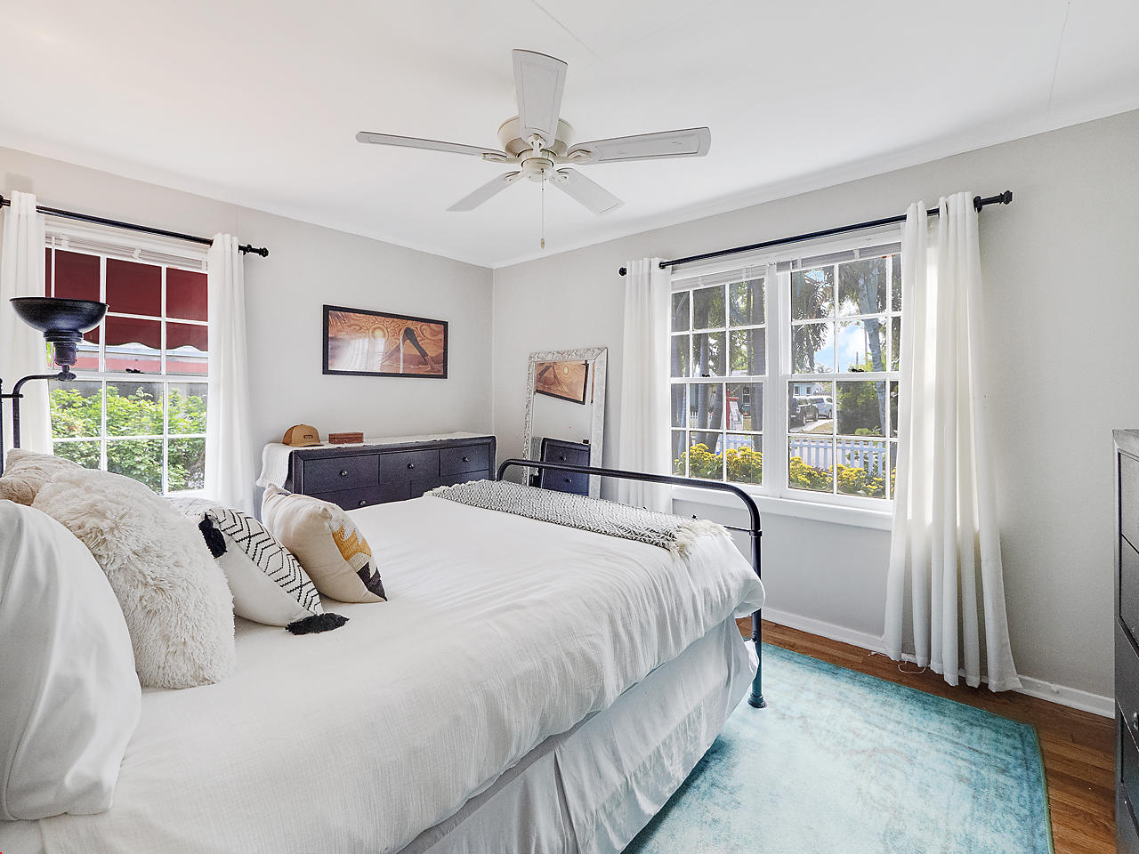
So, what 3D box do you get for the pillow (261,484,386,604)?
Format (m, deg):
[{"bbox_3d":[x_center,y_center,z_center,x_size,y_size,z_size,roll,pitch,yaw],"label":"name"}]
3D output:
[{"bbox_3d":[-0.792,0.387,1.475,0.390,0.380,0.165,0,31,44],"label":"pillow"}]

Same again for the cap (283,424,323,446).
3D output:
[{"bbox_3d":[-1.582,0.050,2.735,0.250,0.133,0.180,1,3,30],"label":"cap"}]

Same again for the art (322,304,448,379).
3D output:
[{"bbox_3d":[-1.304,-0.596,3.376,0.030,0.465,0.937,2,3,44],"label":"art"}]

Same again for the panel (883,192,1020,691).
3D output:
[{"bbox_3d":[1.721,0.058,2.102,0.426,2.154,0.130,2,3,38],"label":"panel"}]

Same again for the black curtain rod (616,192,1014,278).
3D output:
[{"bbox_3d":[1.123,-1.024,2.591,1.978,0.064,0.090,2,3,38],"label":"black curtain rod"}]

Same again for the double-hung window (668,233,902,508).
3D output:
[{"bbox_3d":[1.202,-0.292,2.650,1.540,1.413,0.100,2,3,38],"label":"double-hung window"}]

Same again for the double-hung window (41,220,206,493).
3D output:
[{"bbox_3d":[-2.284,-0.283,2.423,0.100,1.389,0.750,2,3,44],"label":"double-hung window"}]

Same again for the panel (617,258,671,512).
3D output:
[{"bbox_3d":[0.486,-0.074,3.071,0.418,2.090,0.120,2,3,38],"label":"panel"}]

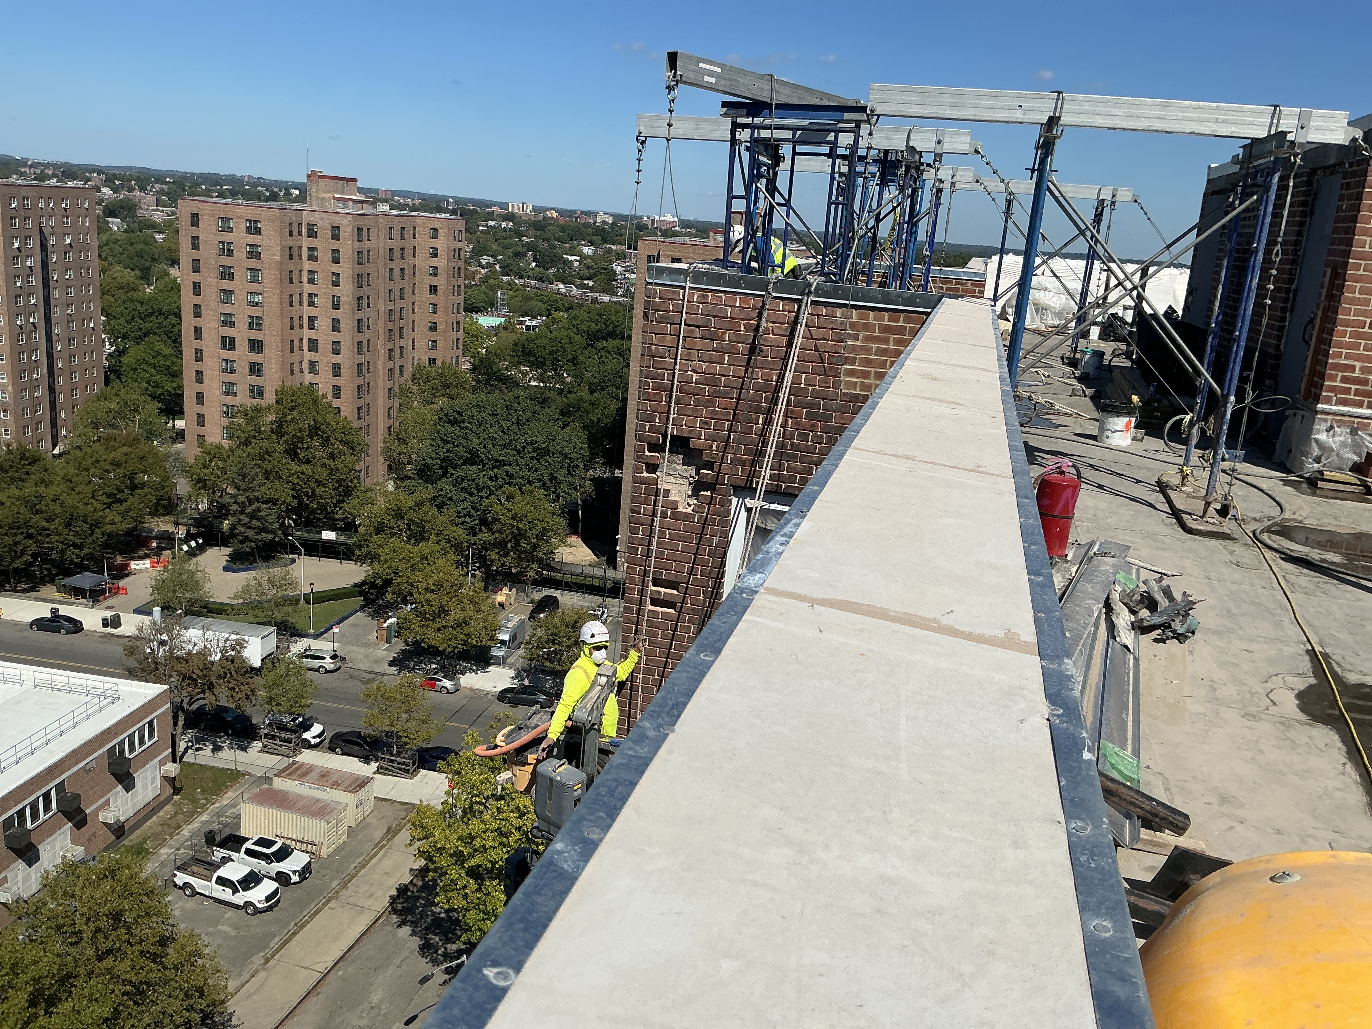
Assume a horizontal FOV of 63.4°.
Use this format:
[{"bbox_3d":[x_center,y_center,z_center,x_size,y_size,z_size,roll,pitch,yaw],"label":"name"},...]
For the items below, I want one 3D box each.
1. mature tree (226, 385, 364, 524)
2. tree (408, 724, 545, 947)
[{"bbox_3d":[-47.807,-6.420,135.653,15.800,18.210,15.200,5,14,0],"label":"mature tree"},{"bbox_3d":[-10.578,18.294,57.319,7.400,14.800,7.400,5,14,0],"label":"tree"}]

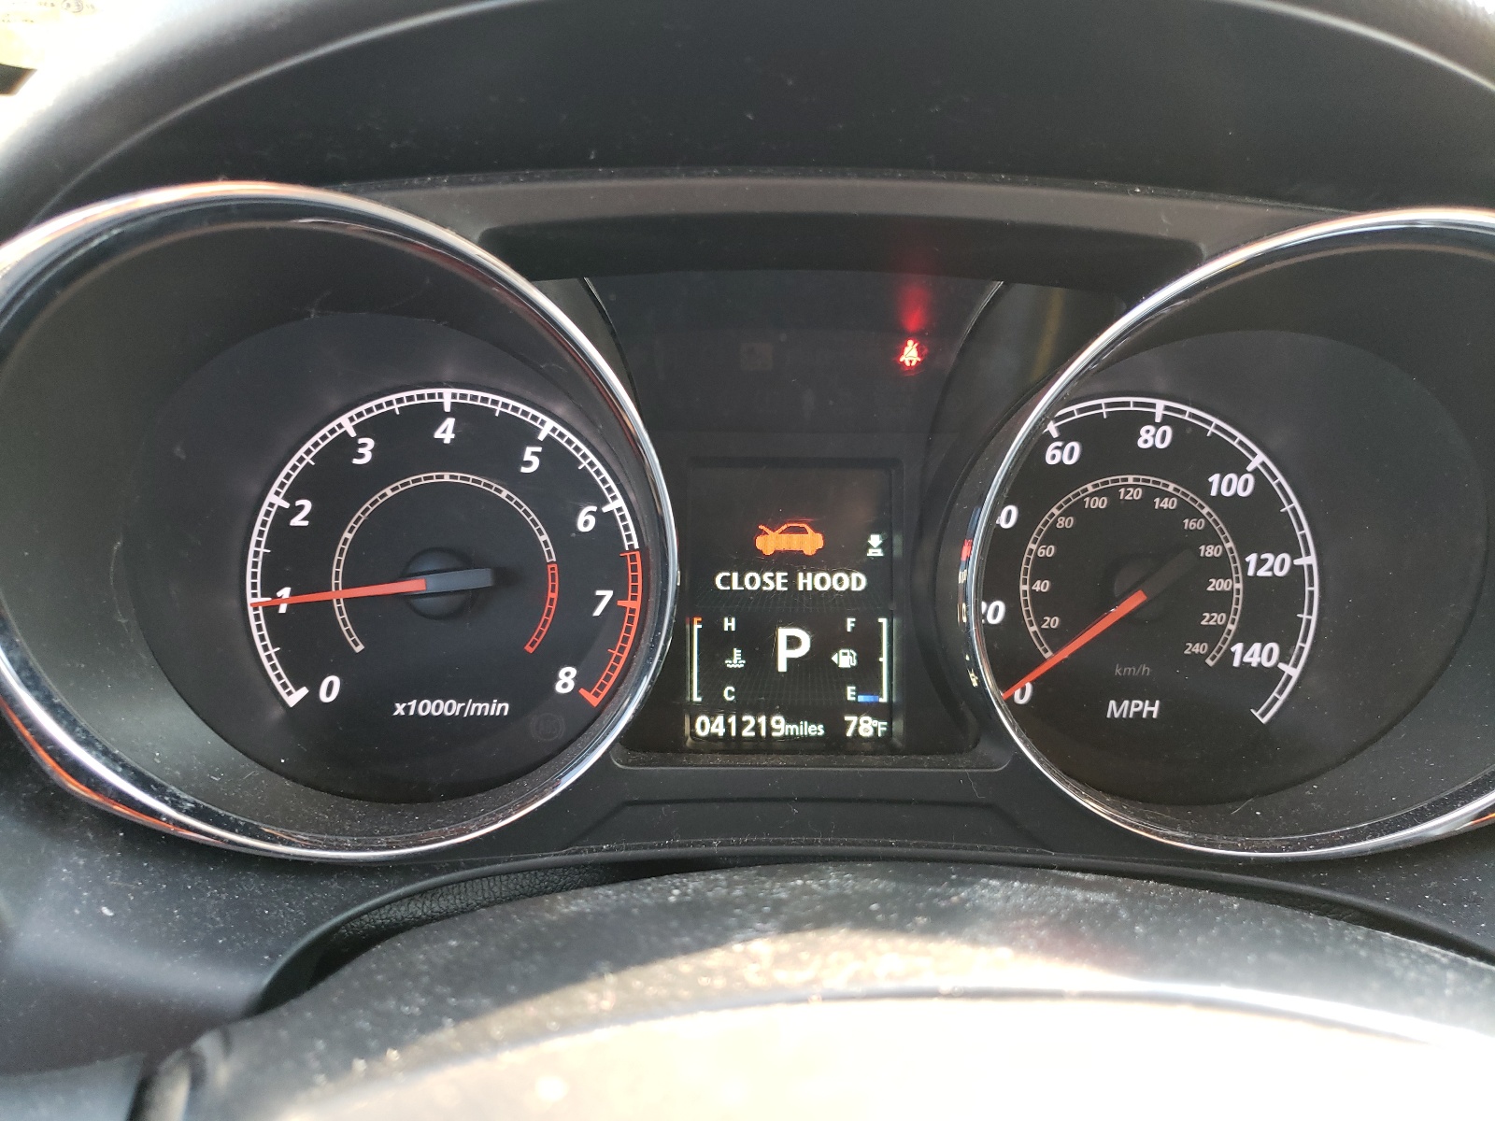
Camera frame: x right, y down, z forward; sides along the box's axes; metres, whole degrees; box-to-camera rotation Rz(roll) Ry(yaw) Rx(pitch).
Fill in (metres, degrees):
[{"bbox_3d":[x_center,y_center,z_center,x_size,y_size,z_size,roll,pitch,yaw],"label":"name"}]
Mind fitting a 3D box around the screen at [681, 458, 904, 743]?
[{"bbox_3d":[0.012,0.012,0.310,0.058,0.078,0.010,0,-2,-3],"label":"screen"}]

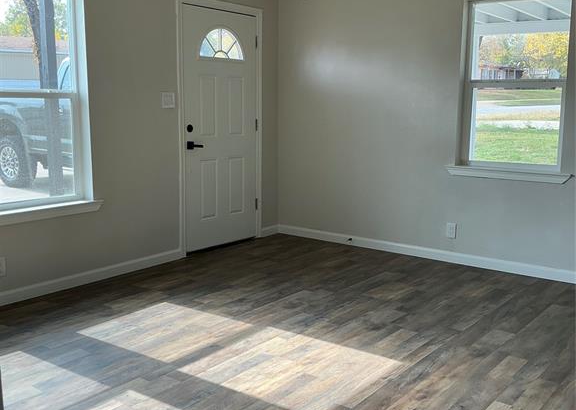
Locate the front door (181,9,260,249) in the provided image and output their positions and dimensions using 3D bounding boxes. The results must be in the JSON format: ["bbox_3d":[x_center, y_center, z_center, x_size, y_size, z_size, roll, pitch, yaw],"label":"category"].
[{"bbox_3d":[-0.586,-0.648,5.454,0.045,2.034,0.907,8,12,37],"label":"front door"}]

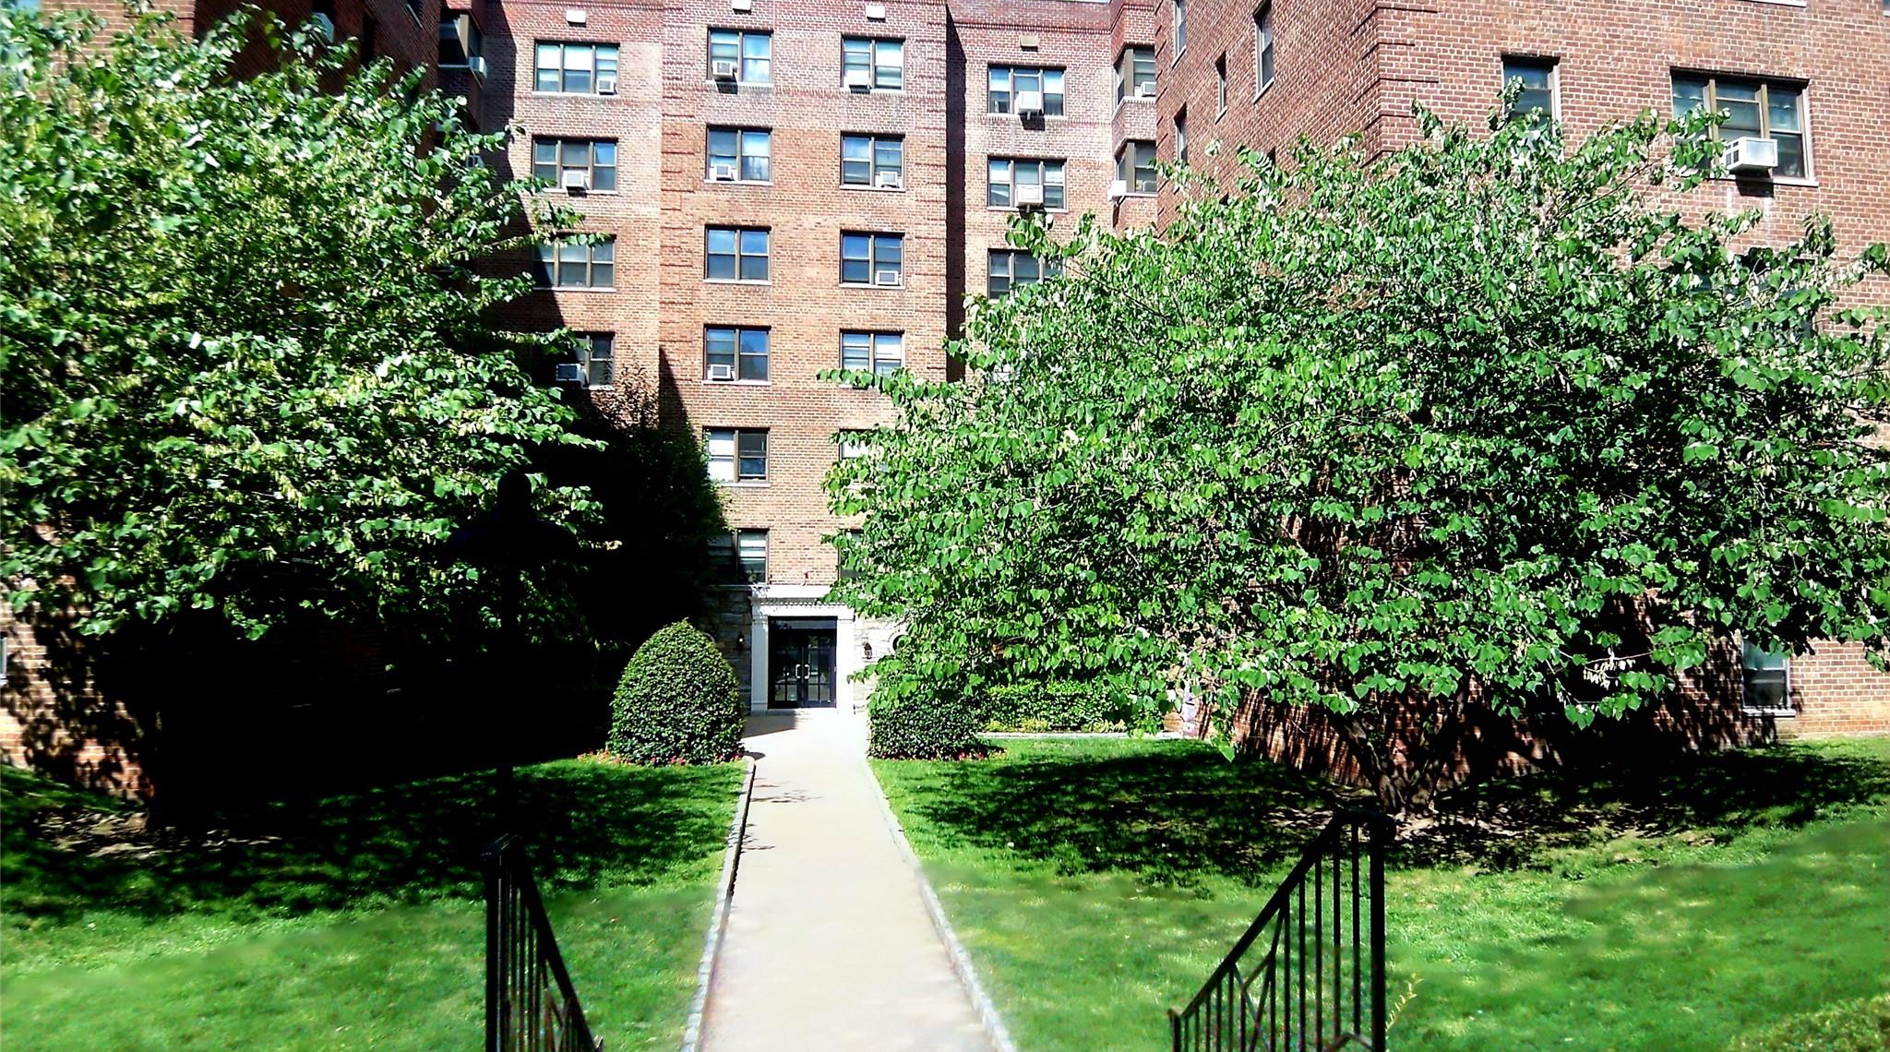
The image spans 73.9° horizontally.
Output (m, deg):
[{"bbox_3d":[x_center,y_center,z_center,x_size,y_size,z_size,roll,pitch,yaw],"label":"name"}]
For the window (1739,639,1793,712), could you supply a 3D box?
[{"bbox_3d":[11.607,2.071,17.747,0.760,1.200,0.120,1,-4,-8],"label":"window"}]

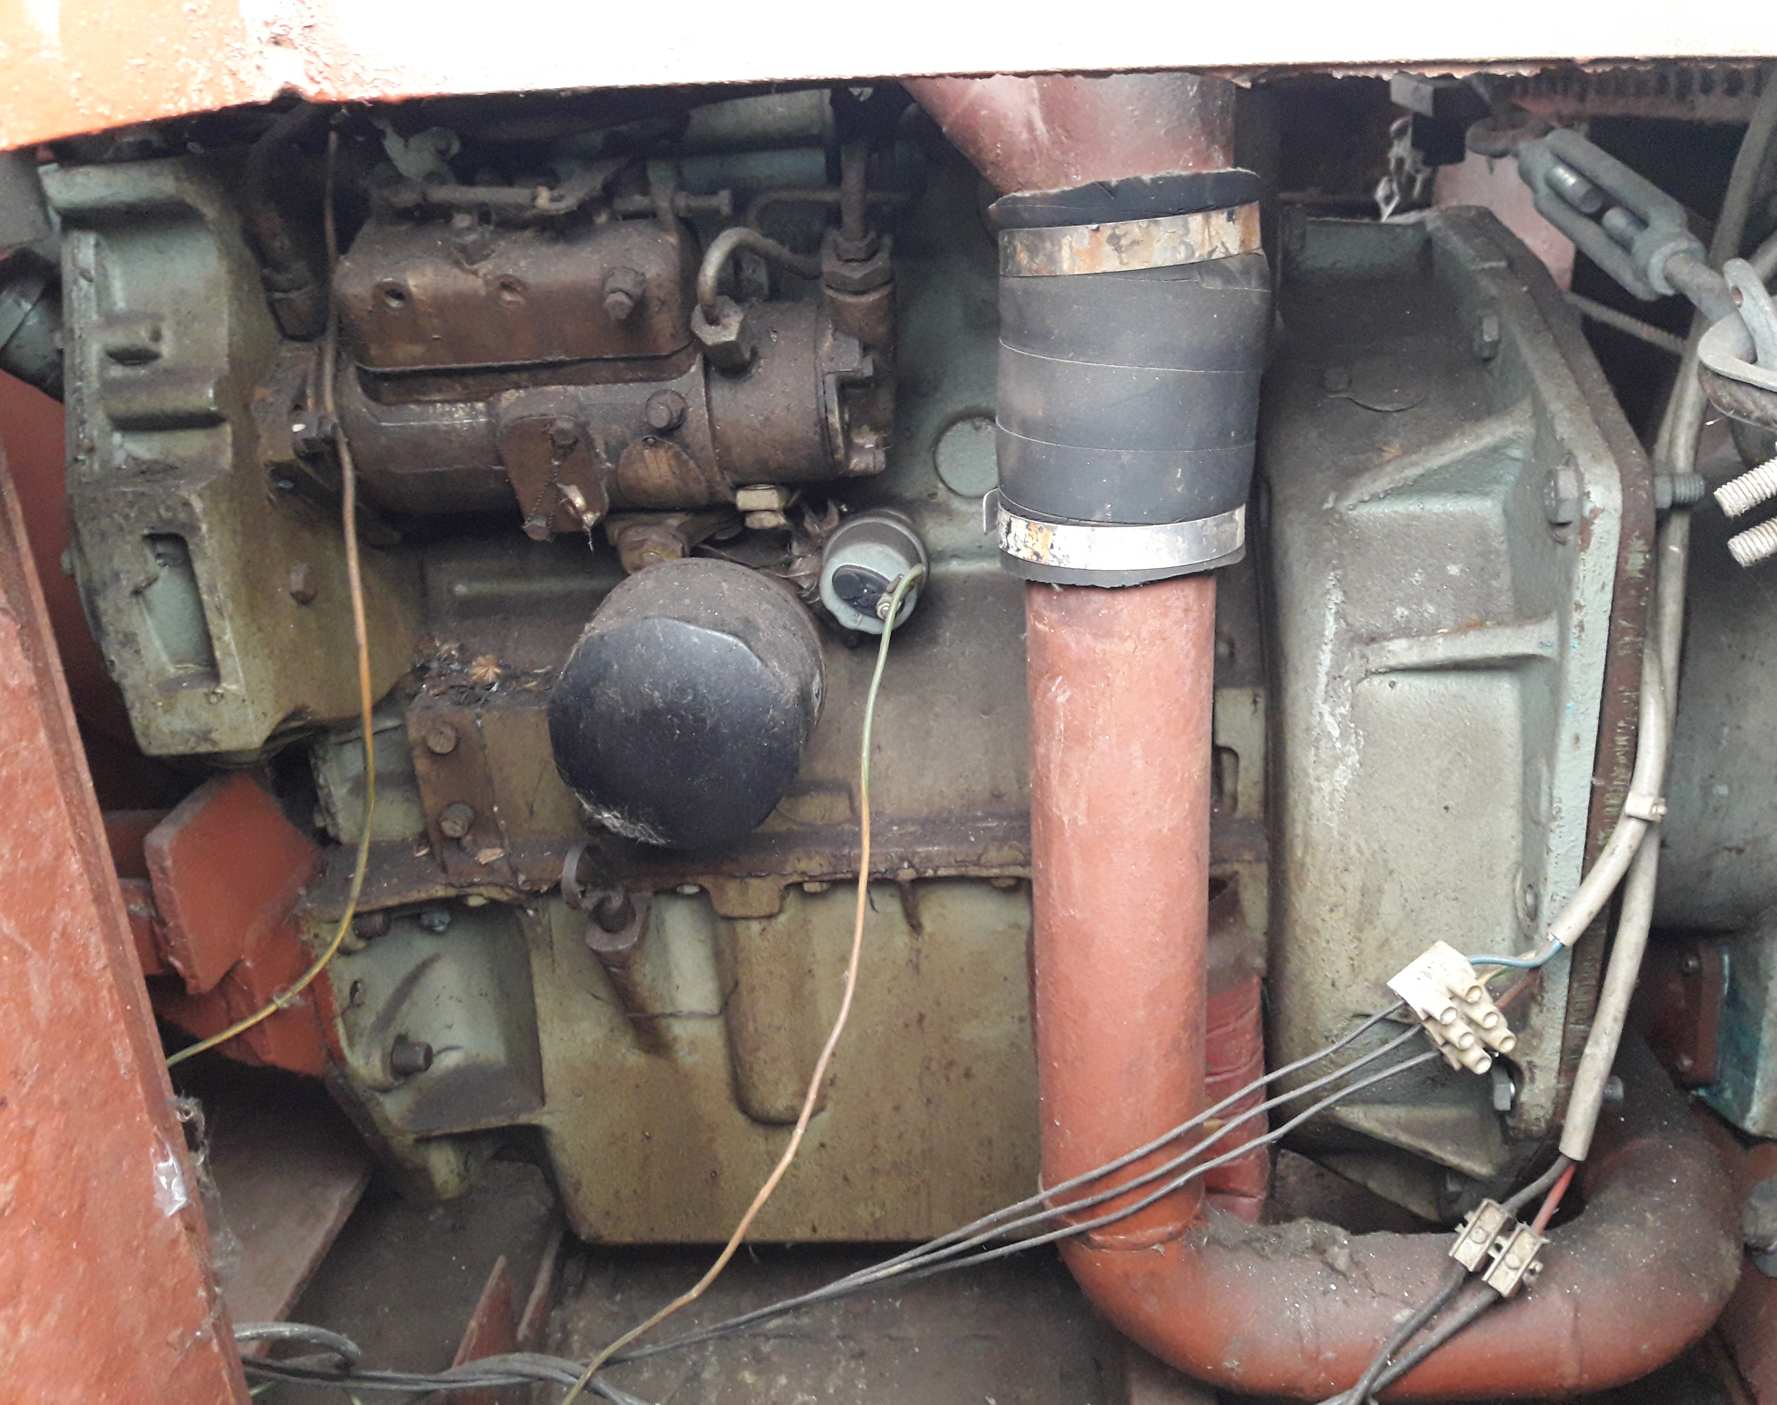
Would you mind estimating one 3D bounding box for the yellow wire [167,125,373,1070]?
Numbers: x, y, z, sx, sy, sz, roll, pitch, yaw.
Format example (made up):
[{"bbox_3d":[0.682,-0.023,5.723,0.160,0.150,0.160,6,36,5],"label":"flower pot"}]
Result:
[{"bbox_3d":[-0.258,-0.019,0.603,0.149,0.386,0.050,-1,21,4],"label":"yellow wire"}]

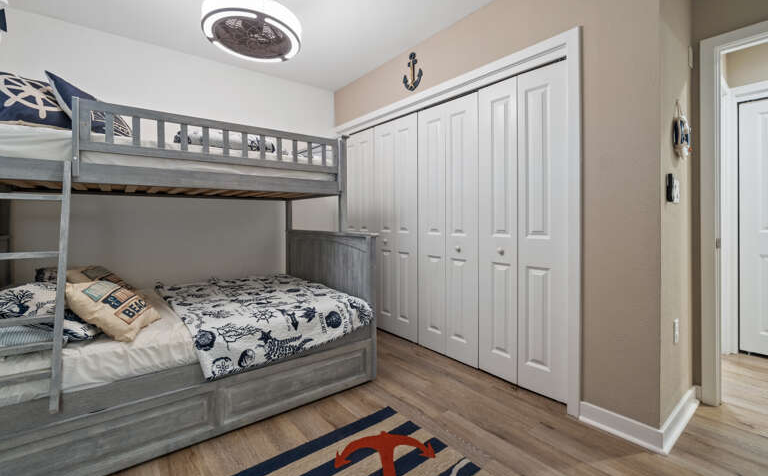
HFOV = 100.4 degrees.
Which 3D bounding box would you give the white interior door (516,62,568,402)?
[{"bbox_3d":[0.981,-0.042,1.987,0.036,2.007,0.297,-2,2,-40],"label":"white interior door"}]

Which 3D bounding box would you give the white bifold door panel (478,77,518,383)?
[{"bbox_3d":[0.792,-0.054,2.211,0.037,2.007,0.295,-2,2,-40],"label":"white bifold door panel"}]

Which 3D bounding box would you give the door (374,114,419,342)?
[{"bbox_3d":[0.115,-0.098,3.011,0.037,2.007,0.596,-2,2,-40],"label":"door"}]

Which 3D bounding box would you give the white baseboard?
[{"bbox_3d":[1.463,0.934,1.828,0.700,0.105,0.375,-2,2,-40],"label":"white baseboard"}]

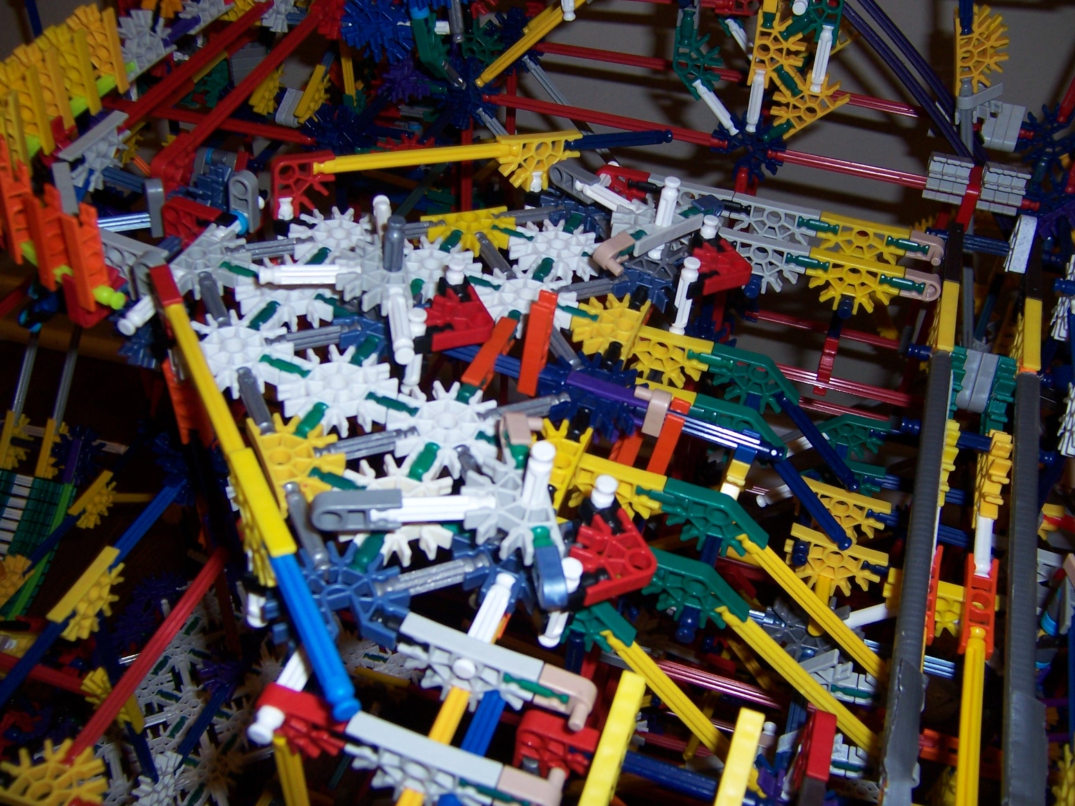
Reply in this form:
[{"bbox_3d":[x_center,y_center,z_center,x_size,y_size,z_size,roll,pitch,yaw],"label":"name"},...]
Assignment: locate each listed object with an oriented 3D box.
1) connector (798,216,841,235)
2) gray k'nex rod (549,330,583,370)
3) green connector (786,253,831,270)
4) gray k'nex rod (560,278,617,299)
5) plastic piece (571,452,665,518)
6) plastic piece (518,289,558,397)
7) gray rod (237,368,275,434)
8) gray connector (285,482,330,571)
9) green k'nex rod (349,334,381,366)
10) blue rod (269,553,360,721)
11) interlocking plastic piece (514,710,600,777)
[{"bbox_3d":[0.120,-0.076,0.437,0.017,0.006,0.006,12,34,11],"label":"connector"},{"bbox_3d":[0.008,-0.022,0.359,0.006,0.006,0.033,-13,46,-24],"label":"gray k'nex rod"},{"bbox_3d":[0.108,-0.056,0.410,0.017,0.006,0.006,12,34,11],"label":"green connector"},{"bbox_3d":[0.020,-0.043,0.387,0.033,0.006,0.006,-13,46,-24],"label":"gray k'nex rod"},{"bbox_3d":[0.022,0.030,0.339,0.037,0.024,0.006,15,42,13],"label":"plastic piece"},{"bbox_3d":[0.000,-0.020,0.338,0.006,0.037,0.009,19,42,8],"label":"plastic piece"},{"bbox_3d":[-0.087,0.001,0.317,0.006,0.006,0.033,-13,47,-24],"label":"gray rod"},{"bbox_3d":[-0.065,0.036,0.288,0.006,0.006,0.033,-13,47,-24],"label":"gray connector"},{"bbox_3d":[-0.057,-0.016,0.340,0.006,0.006,0.017,19,42,9],"label":"green k'nex rod"},{"bbox_3d":[-0.053,0.048,0.232,0.006,0.006,0.055,-13,45,-25],"label":"blue rod"},{"bbox_3d":[0.004,0.097,0.287,0.023,0.021,0.006,19,42,9],"label":"interlocking plastic piece"}]

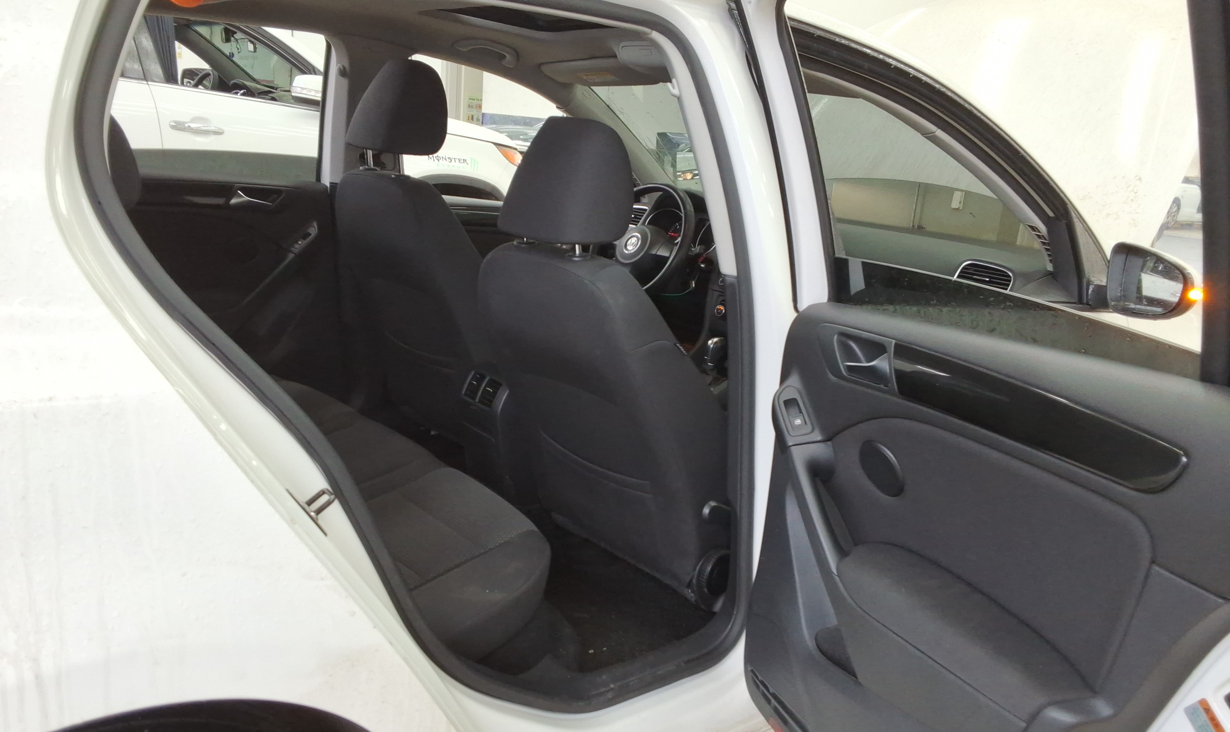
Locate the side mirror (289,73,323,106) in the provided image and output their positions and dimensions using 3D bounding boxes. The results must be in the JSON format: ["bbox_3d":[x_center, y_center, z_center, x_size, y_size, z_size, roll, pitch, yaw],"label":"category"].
[{"bbox_3d":[-1.431,-1.310,4.733,0.160,0.170,0.230,-6,17,-37],"label":"side mirror"}]

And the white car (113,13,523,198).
[{"bbox_3d":[-2.636,-1.120,5.240,4.700,1.730,1.900,-6,17,-37],"label":"white car"}]

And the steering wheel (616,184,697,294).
[{"bbox_3d":[0.064,-0.337,2.705,0.100,0.370,0.370,27,-4,-40],"label":"steering wheel"}]

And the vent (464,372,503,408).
[{"bbox_3d":[-0.274,0.049,2.068,0.030,0.057,0.105,26,-3,-40],"label":"vent"}]

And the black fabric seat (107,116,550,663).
[{"bbox_3d":[-0.731,-0.031,1.679,0.750,0.820,1.310,-6,17,-37],"label":"black fabric seat"}]

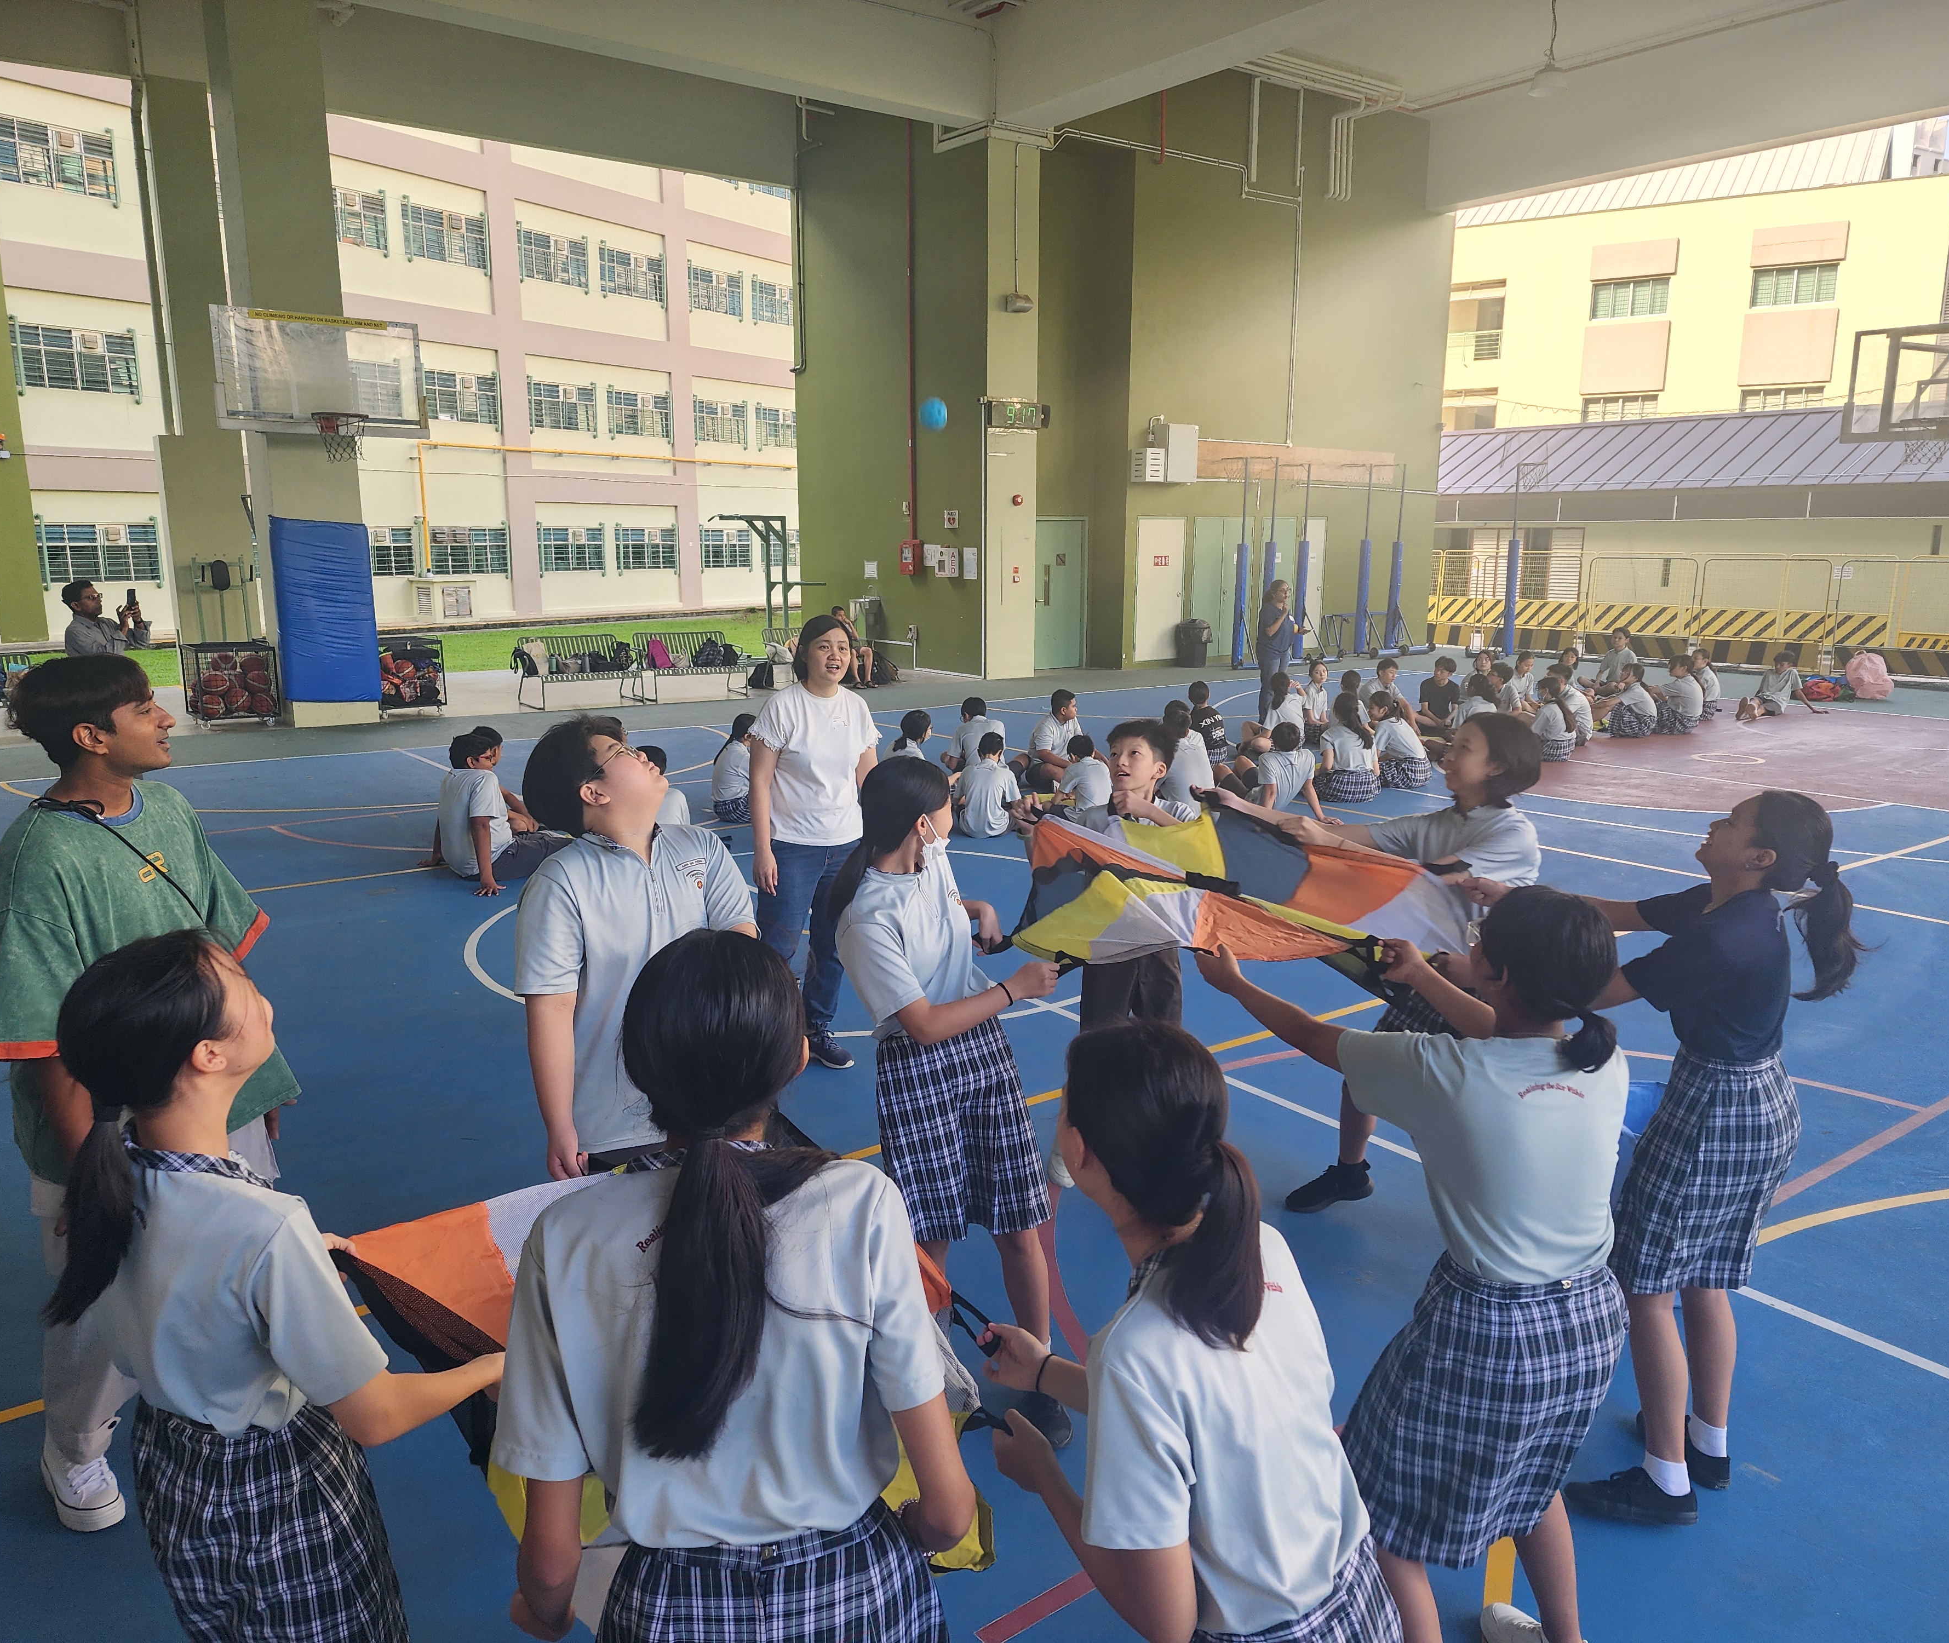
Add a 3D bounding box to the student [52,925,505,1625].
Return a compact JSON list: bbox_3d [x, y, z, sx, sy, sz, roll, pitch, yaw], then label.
[{"bbox_3d":[-0.804,0.857,1.733,0.600,1.530,0.440,-9,15,-39],"label":"student"}]

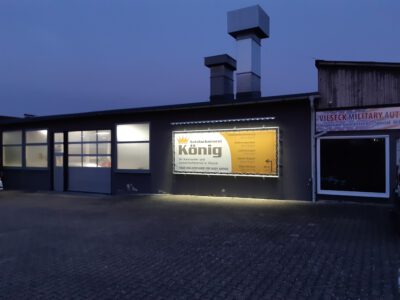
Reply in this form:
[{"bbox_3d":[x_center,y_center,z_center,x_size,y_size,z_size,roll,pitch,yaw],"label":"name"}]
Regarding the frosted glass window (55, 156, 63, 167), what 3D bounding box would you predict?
[{"bbox_3d":[-7.510,0.628,16.148,0.612,0.558,0.060,-1,-1,26],"label":"frosted glass window"}]

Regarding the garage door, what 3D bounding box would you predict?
[{"bbox_3d":[-5.565,0.599,15.220,3.050,3.139,0.100,-1,-1,26],"label":"garage door"}]

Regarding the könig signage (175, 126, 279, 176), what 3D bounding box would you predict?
[{"bbox_3d":[0.876,0.110,11.716,4.401,1.803,0.120,-1,-1,26],"label":"könig signage"}]

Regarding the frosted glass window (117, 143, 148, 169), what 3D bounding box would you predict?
[{"bbox_3d":[-3.073,0.287,13.903,1.882,1.290,0.080,-1,-1,26],"label":"frosted glass window"}]

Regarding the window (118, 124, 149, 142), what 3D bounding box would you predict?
[{"bbox_3d":[-3.080,-0.780,13.914,1.898,0.845,0.080,-1,-1,26],"label":"window"}]

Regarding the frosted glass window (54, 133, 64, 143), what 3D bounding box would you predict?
[{"bbox_3d":[-7.548,-0.653,16.177,0.761,0.532,0.060,-1,-1,26],"label":"frosted glass window"}]

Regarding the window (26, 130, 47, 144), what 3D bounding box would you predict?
[{"bbox_3d":[-9.134,-0.718,16.875,1.869,0.754,0.080,-1,-1,26],"label":"window"}]

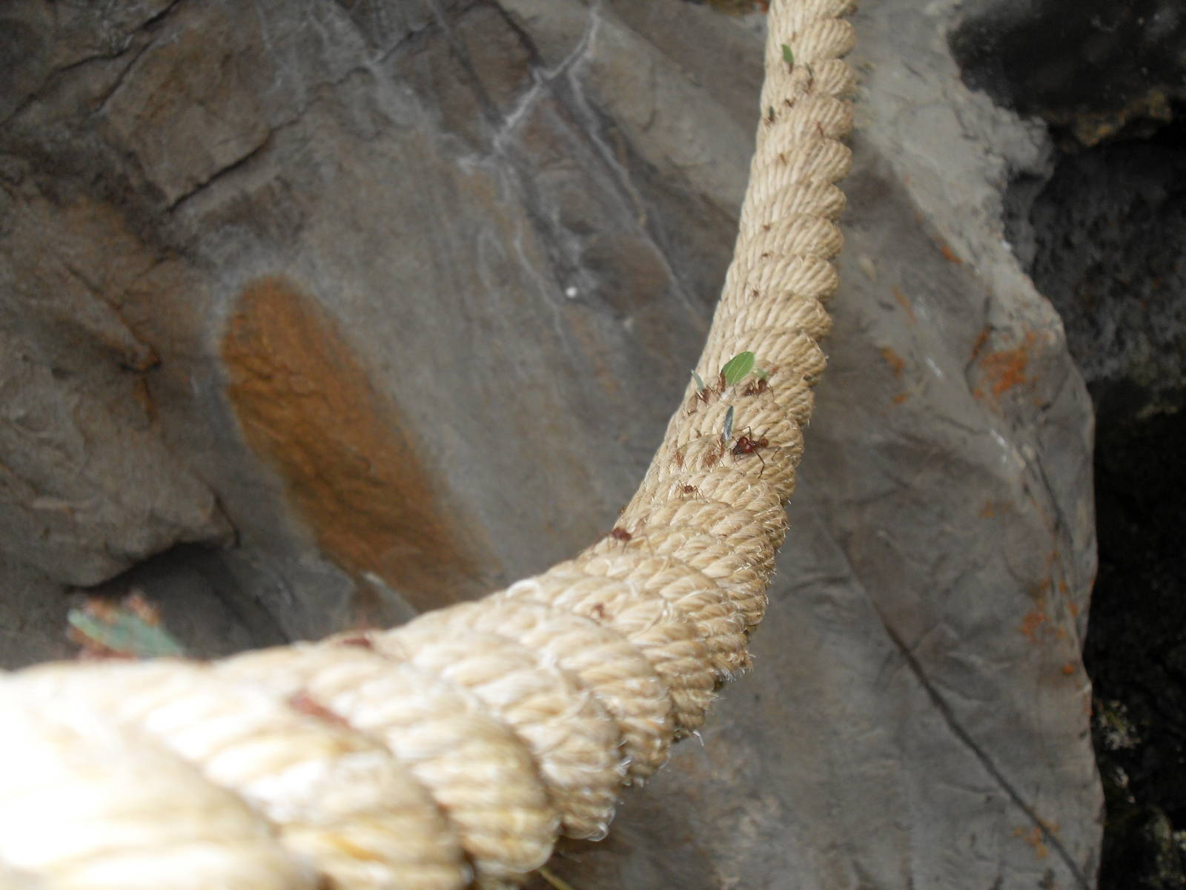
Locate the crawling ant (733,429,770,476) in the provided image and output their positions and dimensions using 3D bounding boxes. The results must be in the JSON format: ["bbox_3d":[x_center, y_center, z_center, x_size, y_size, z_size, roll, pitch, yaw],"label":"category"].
[{"bbox_3d":[0.051,0.002,0.460,0.013,0.005,0.013,-21,60,-39],"label":"crawling ant"}]

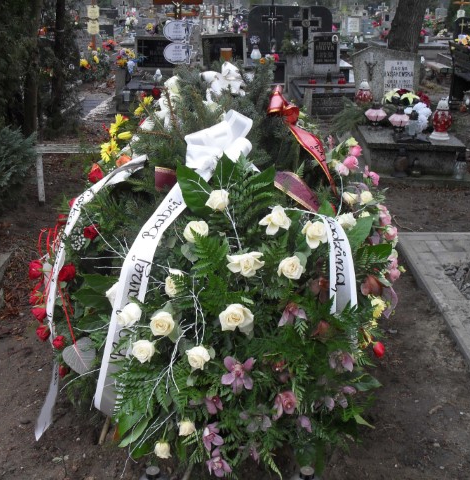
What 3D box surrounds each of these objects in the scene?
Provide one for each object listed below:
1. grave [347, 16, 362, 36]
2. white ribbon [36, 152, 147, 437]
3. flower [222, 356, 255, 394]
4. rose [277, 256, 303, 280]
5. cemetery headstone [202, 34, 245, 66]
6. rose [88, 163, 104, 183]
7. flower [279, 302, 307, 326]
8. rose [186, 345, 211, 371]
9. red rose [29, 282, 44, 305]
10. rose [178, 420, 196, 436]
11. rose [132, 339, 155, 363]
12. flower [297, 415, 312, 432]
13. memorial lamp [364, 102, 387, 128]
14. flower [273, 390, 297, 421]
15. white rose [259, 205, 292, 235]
[{"bbox_3d":[2.678,-4.784,14.500,0.330,0.460,0.160,0,22,0],"label":"grave"},{"bbox_3d":[-0.530,0.213,2.370,0.390,1.000,0.340,0,22,0],"label":"white ribbon"},{"bbox_3d":[0.011,0.444,2.120,0.110,0.120,0.050,0,9,0],"label":"flower"},{"bbox_3d":[0.167,0.087,1.970,0.076,0.074,0.062,-3,5,-8],"label":"rose"},{"bbox_3d":[-0.162,-2.658,9.100,0.630,0.480,0.130,0,22,0],"label":"cemetery headstone"},{"bbox_3d":[-0.571,-0.276,2.650,0.060,0.075,0.060,0,22,0],"label":"rose"},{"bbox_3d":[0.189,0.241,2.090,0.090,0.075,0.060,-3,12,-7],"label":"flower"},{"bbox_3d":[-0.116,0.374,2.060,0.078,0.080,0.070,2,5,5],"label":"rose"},{"bbox_3d":[-0.751,0.203,2.450,0.058,0.076,0.058,10,13,23],"label":"red rose"},{"bbox_3d":[-0.159,0.618,2.120,0.060,0.055,0.055,2,12,5],"label":"rose"},{"bbox_3d":[-0.276,0.335,1.950,0.073,0.072,0.060,3,5,8],"label":"rose"},{"bbox_3d":[0.210,0.556,1.960,0.045,0.052,0.040,-2,10,-5],"label":"flower"},{"bbox_3d":[1.273,-1.119,5.840,0.190,0.250,0.190,0,22,0],"label":"memorial lamp"},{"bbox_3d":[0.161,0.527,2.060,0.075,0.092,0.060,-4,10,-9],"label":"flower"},{"bbox_3d":[0.141,-0.071,2.250,0.110,0.100,0.080,-4,10,-9],"label":"white rose"}]

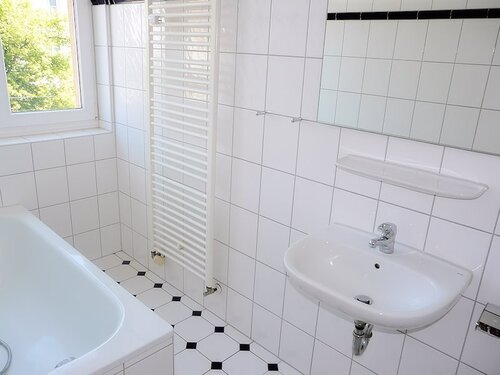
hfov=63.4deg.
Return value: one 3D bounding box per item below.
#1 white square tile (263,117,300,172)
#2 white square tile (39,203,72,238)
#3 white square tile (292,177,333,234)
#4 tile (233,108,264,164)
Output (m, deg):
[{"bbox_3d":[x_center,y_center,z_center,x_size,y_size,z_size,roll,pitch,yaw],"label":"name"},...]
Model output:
[{"bbox_3d":[0.140,-0.196,1.809,0.196,0.248,0.010,19,25,40],"label":"white square tile"},{"bbox_3d":[-1.271,0.233,2.660,0.010,0.248,0.193,19,25,40],"label":"white square tile"},{"bbox_3d":[0.271,0.091,1.766,0.193,0.246,0.015,19,25,40],"label":"white square tile"},{"bbox_3d":[-0.004,-0.246,1.936,0.196,0.248,0.010,19,25,40],"label":"tile"}]

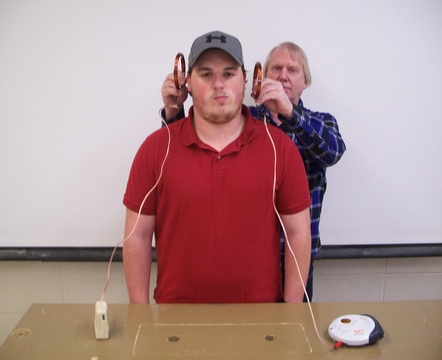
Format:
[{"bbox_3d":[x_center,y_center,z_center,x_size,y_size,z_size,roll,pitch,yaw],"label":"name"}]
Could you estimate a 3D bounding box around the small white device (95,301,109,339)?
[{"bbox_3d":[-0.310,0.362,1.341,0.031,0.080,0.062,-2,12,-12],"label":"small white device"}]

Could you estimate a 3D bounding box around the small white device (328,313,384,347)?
[{"bbox_3d":[0.352,0.389,1.336,0.145,0.029,0.132,-2,12,-12],"label":"small white device"}]

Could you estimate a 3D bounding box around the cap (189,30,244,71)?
[{"bbox_3d":[-0.014,-0.383,1.550,0.172,0.138,0.265,0,11,0],"label":"cap"}]

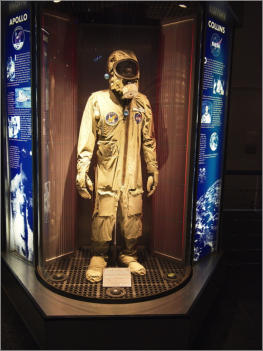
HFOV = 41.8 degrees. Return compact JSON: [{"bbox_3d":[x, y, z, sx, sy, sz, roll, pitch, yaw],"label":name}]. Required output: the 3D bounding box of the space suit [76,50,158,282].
[{"bbox_3d":[-0.105,-0.076,2.722,0.650,1.760,0.420,-1,9,-18],"label":"space suit"}]

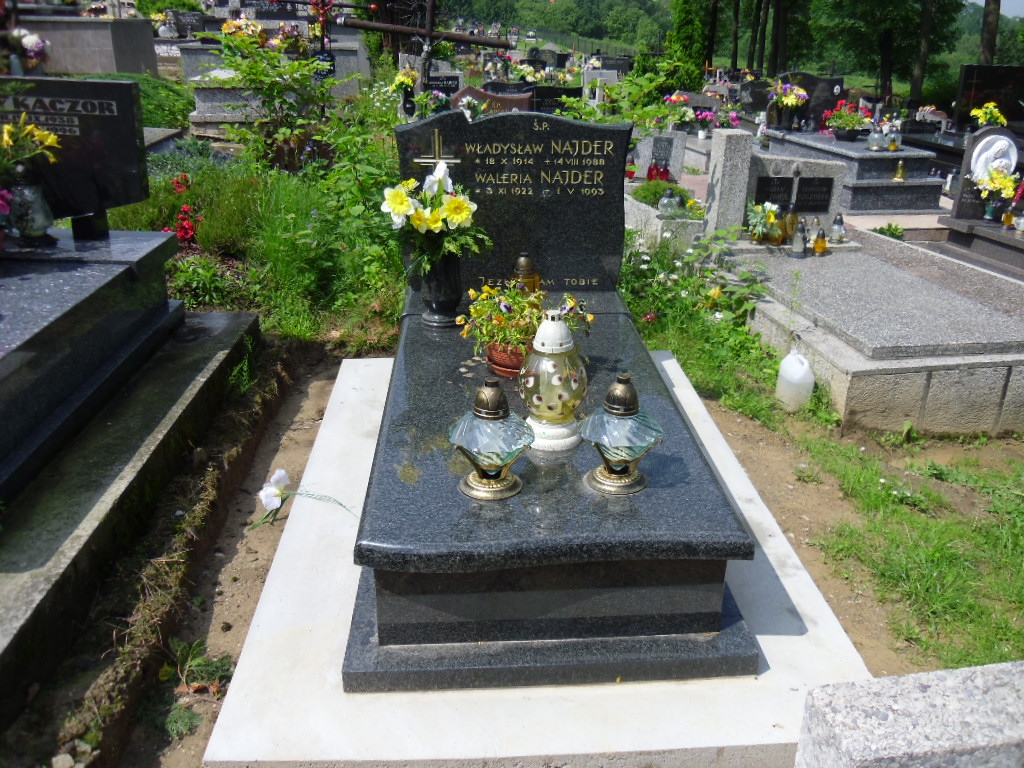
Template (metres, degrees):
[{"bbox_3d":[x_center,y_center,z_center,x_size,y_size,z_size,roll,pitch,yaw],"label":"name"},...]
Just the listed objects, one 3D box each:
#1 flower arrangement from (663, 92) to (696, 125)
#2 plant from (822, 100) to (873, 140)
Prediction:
[{"bbox_3d":[2.242,-3.652,12.200,0.420,0.430,0.380,-3,21,-7],"label":"flower arrangement"},{"bbox_3d":[3.348,-2.629,9.150,0.484,0.365,0.426,7,23,18],"label":"plant"}]

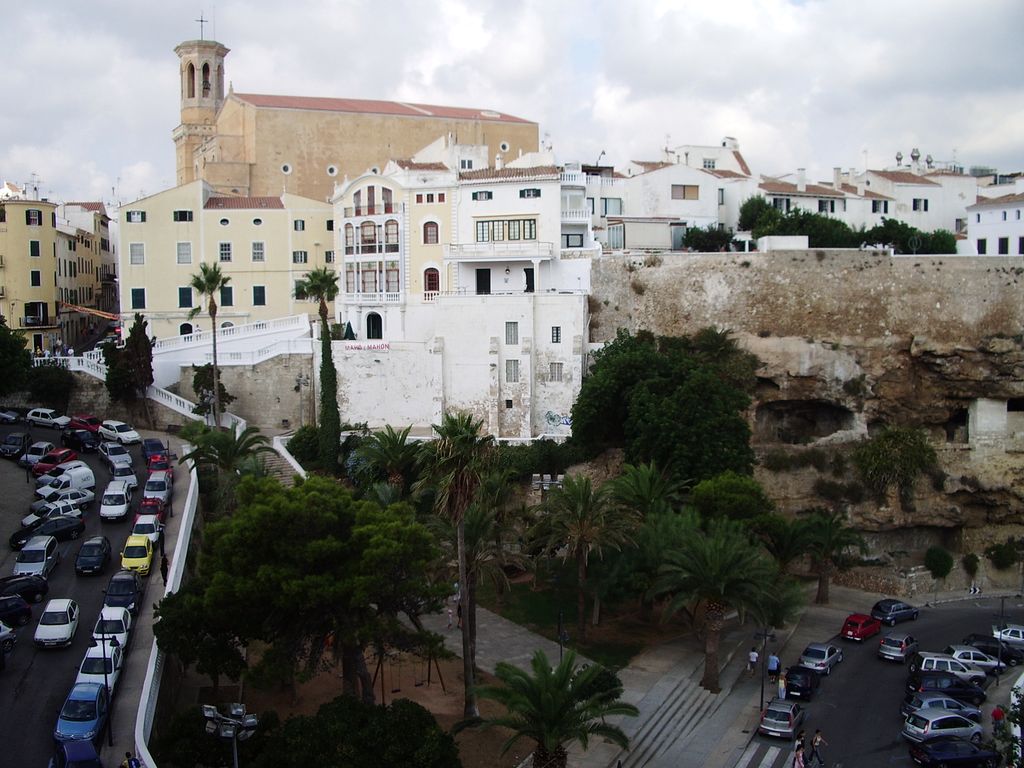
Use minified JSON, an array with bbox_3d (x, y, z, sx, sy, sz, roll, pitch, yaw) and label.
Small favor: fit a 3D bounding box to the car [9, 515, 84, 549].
[{"bbox_3d":[-29.525,9.398,65.956,4.200,1.450,1.740,-3,10,-40],"label":"car"}]

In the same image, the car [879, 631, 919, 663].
[{"bbox_3d":[25.112,17.039,67.198,1.660,1.460,3.850,4,4,33],"label":"car"}]

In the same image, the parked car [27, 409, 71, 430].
[{"bbox_3d":[-40.473,3.121,90.508,3.750,1.400,1.620,6,8,17],"label":"parked car"}]

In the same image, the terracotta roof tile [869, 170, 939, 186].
[{"bbox_3d":[43.590,-22.820,115.000,6.400,1.800,4.300,-2,5,-17],"label":"terracotta roof tile"}]

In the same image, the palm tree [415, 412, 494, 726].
[{"bbox_3d":[-2.830,9.330,52.940,3.900,15.930,3.900,-1,5,0],"label":"palm tree"}]

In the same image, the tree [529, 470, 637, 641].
[{"bbox_3d":[4.435,10.837,64.516,6.600,10.700,6.400,-1,5,0],"label":"tree"}]

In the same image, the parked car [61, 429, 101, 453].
[{"bbox_3d":[-38.860,4.900,93.280,4.050,1.570,1.700,9,10,39],"label":"parked car"}]

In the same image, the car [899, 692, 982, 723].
[{"bbox_3d":[22.749,17.111,54.807,4.100,1.460,1.740,-2,5,-13],"label":"car"}]

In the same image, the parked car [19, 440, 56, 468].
[{"bbox_3d":[-39.770,5.910,86.960,1.700,1.420,4.150,4,8,4],"label":"parked car"}]

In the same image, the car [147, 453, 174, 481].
[{"bbox_3d":[-29.180,7.030,85.450,1.660,1.430,3.900,0,8,-20],"label":"car"}]

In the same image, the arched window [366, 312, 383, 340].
[{"bbox_3d":[-12.948,-5.415,97.500,1.650,2.650,0.350,2,6,24],"label":"arched window"}]

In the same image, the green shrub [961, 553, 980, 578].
[{"bbox_3d":[38.158,15.187,86.106,1.600,2.100,1.600,-1,5,-5],"label":"green shrub"}]

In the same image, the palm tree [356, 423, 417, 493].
[{"bbox_3d":[-10.109,6.275,84.228,5.300,6.000,5.300,-1,5,0],"label":"palm tree"}]

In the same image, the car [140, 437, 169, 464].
[{"bbox_3d":[-31.360,5.840,90.630,1.700,1.480,4.100,0,8,-20],"label":"car"}]

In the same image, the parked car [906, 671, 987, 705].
[{"bbox_3d":[24.388,16.989,58.256,4.200,1.550,1.740,-1,5,-9],"label":"parked car"}]

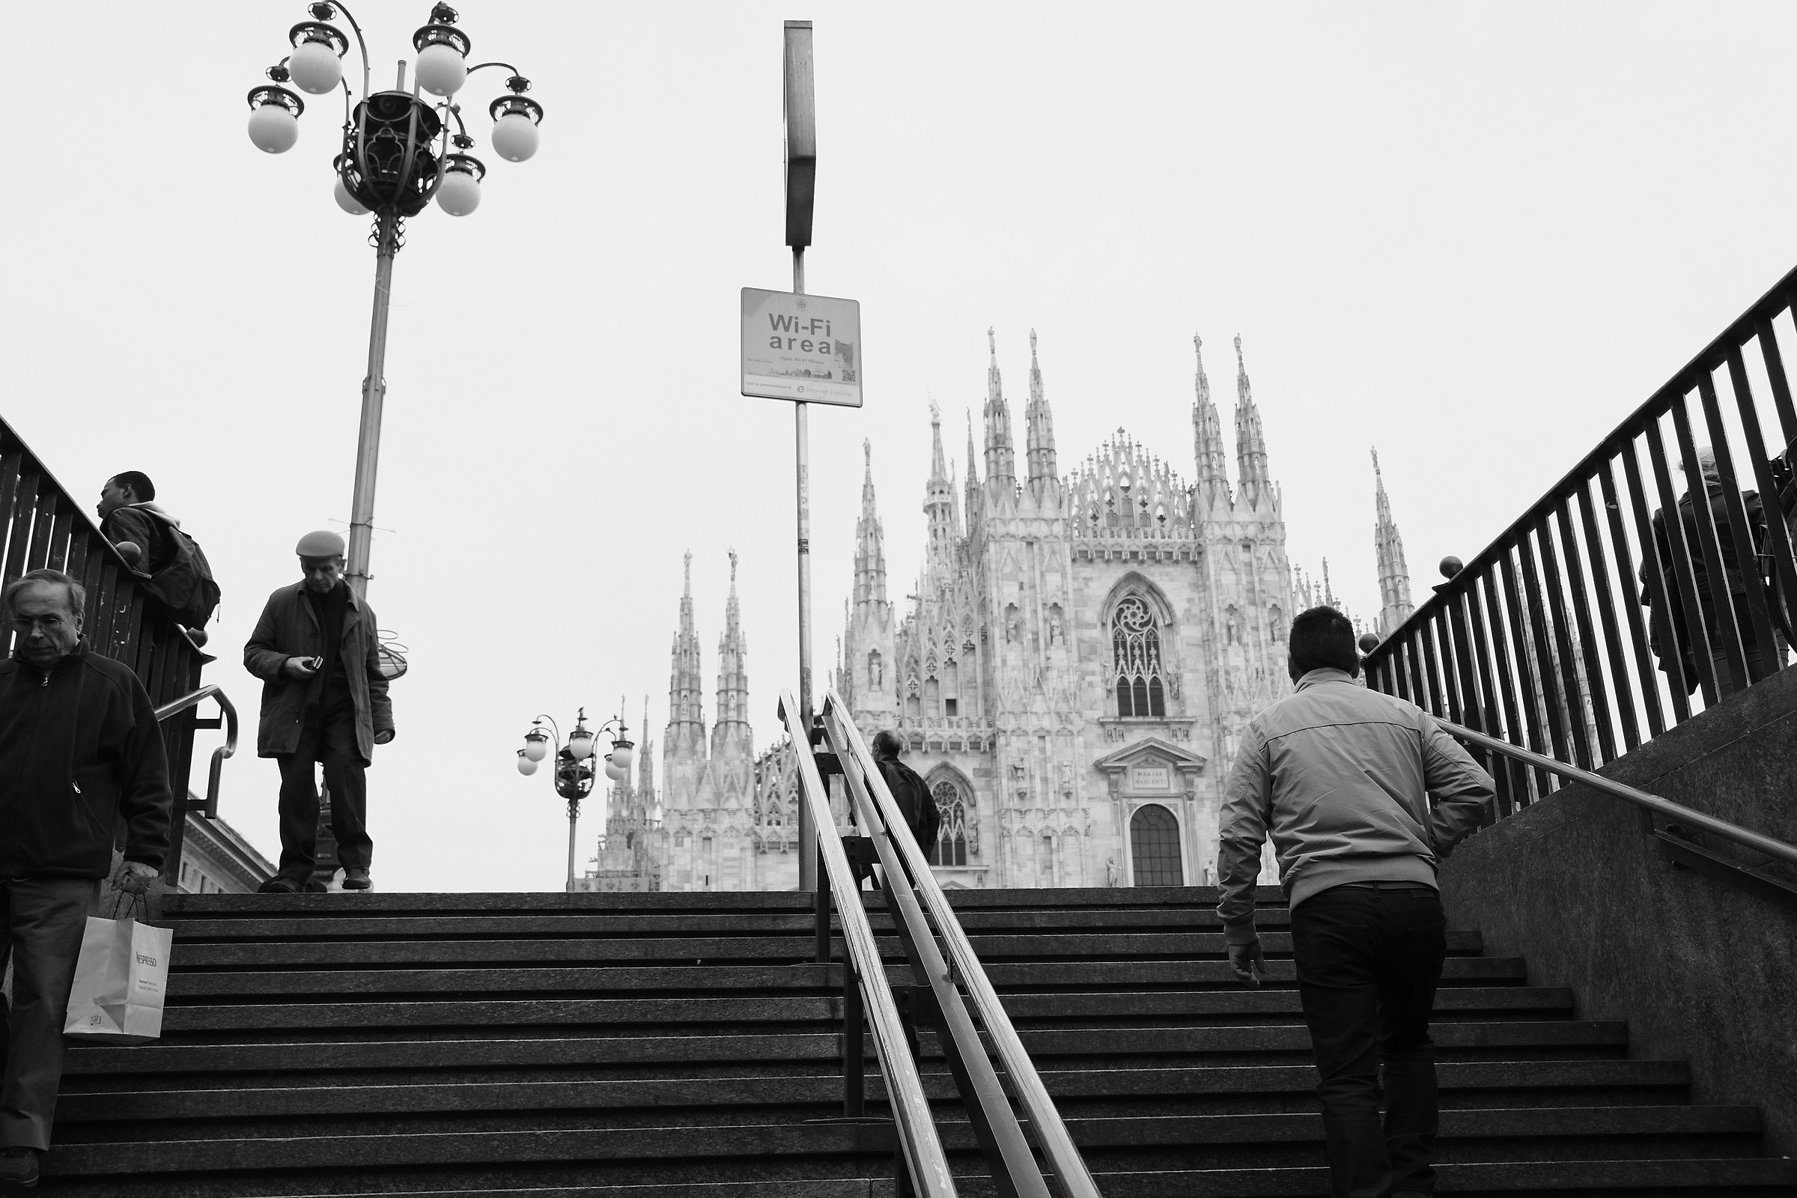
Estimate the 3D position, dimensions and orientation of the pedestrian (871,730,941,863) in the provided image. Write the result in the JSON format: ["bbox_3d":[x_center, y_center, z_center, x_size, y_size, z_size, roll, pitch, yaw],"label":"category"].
[{"bbox_3d":[0.016,1.629,10.202,0.520,1.690,0.400,13,-26,-34],"label":"pedestrian"}]

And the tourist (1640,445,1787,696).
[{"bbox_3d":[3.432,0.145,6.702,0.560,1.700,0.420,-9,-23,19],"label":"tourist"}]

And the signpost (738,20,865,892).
[{"bbox_3d":[-0.408,-0.706,7.267,0.570,3.926,0.753,3,-22,-13],"label":"signpost"}]

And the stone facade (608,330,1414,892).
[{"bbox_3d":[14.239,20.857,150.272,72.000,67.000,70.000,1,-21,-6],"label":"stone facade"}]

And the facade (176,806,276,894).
[{"bbox_3d":[-48.980,24.697,100.360,10.000,25.500,50.000,1,-21,-8],"label":"facade"}]

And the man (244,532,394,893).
[{"bbox_3d":[-2.419,0.474,6.981,0.620,1.662,0.460,5,-22,-18],"label":"man"}]

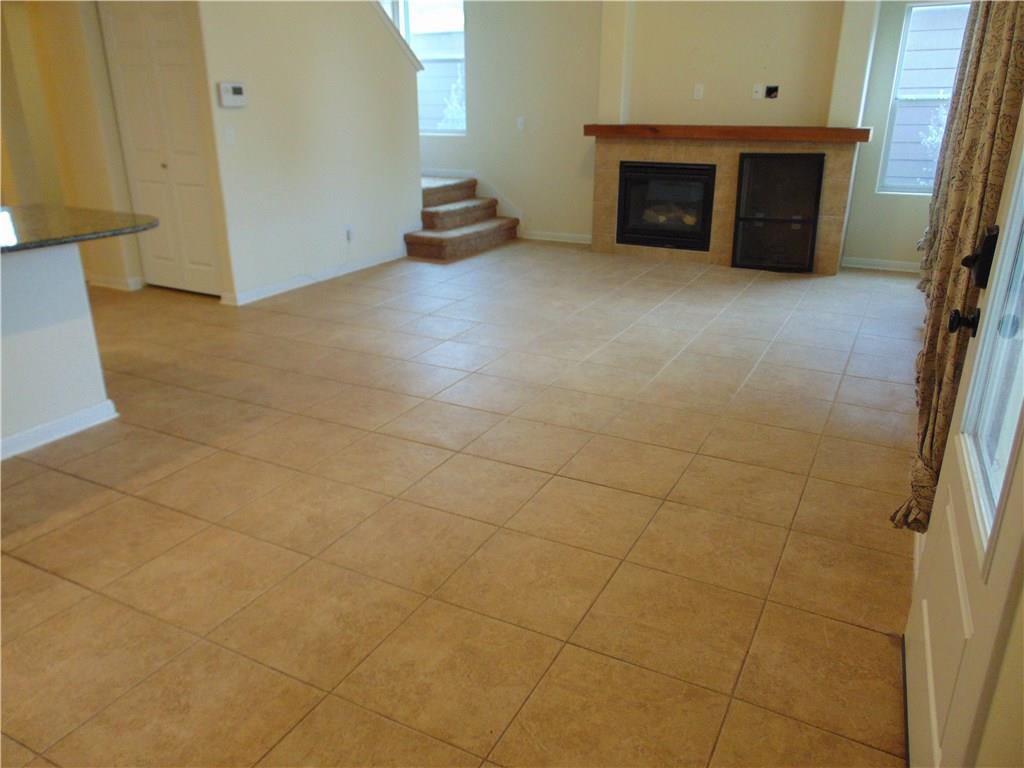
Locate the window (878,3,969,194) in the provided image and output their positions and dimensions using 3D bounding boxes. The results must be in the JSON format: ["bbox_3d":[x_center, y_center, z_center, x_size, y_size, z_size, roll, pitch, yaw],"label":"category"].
[{"bbox_3d":[3.383,-2.305,6.062,0.485,1.451,0.080,10,23,26],"label":"window"}]

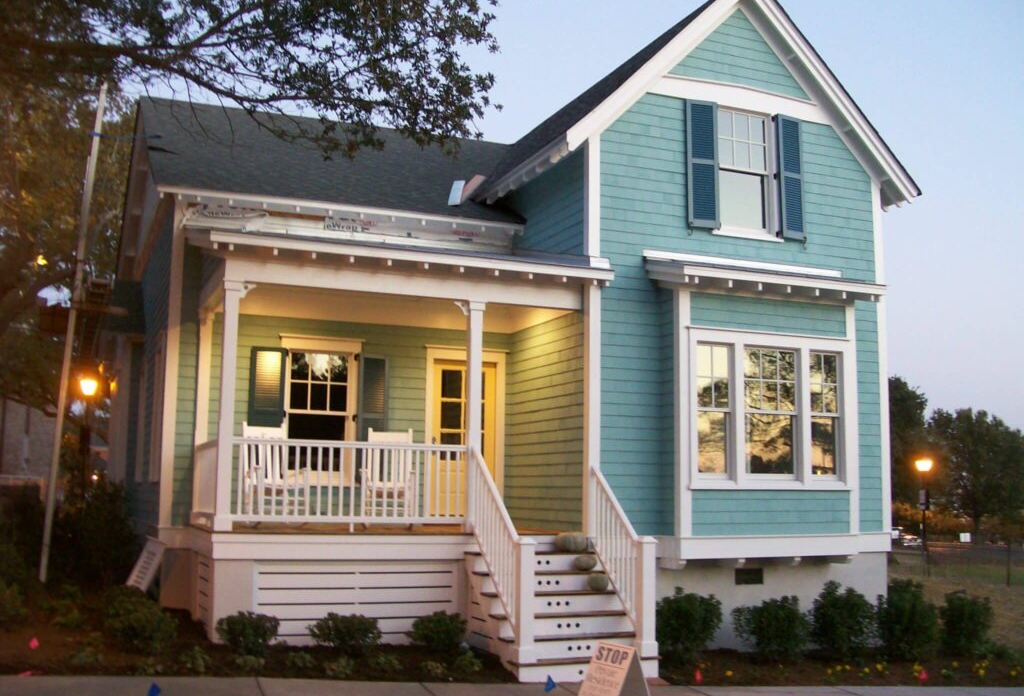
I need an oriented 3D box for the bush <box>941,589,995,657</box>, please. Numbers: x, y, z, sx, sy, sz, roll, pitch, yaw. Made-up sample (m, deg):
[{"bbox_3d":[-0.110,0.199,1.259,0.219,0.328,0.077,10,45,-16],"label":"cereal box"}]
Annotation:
[{"bbox_3d":[5.553,3.355,13.016,0.620,0.760,0.620,4,-8,-21],"label":"bush"}]

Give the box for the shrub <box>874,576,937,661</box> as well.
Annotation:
[{"bbox_3d":[4.720,3.226,12.749,0.720,0.920,0.700,4,-8,-21],"label":"shrub"}]

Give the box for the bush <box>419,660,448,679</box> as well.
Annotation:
[{"bbox_3d":[-0.740,3.016,10.059,0.250,0.160,0.240,1,-7,0],"label":"bush"}]

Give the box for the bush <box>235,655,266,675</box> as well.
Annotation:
[{"bbox_3d":[-2.236,2.672,9.064,0.255,0.168,0.245,4,-8,-22],"label":"bush"}]

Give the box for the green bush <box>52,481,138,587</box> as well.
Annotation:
[{"bbox_3d":[-5.294,2.363,13.519,1.040,1.326,1.020,4,-8,-22],"label":"green bush"}]

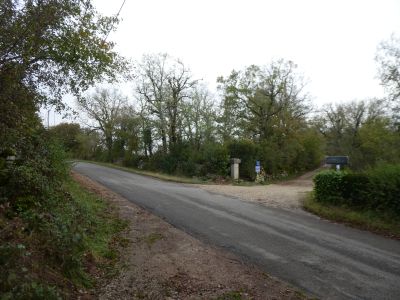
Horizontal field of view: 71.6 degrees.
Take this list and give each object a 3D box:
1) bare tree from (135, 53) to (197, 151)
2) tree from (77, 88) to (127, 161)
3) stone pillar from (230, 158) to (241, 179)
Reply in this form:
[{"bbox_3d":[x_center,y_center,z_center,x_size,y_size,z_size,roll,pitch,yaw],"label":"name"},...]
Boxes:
[{"bbox_3d":[-3.200,-3.850,26.000,5.800,10.500,5.600,0,0,0],"label":"bare tree"},{"bbox_3d":[-13.500,-3.450,38.000,6.800,9.900,6.400,0,0,0],"label":"tree"},{"bbox_3d":[1.970,1.085,15.400,0.440,1.220,0.420,0,0,-25],"label":"stone pillar"}]

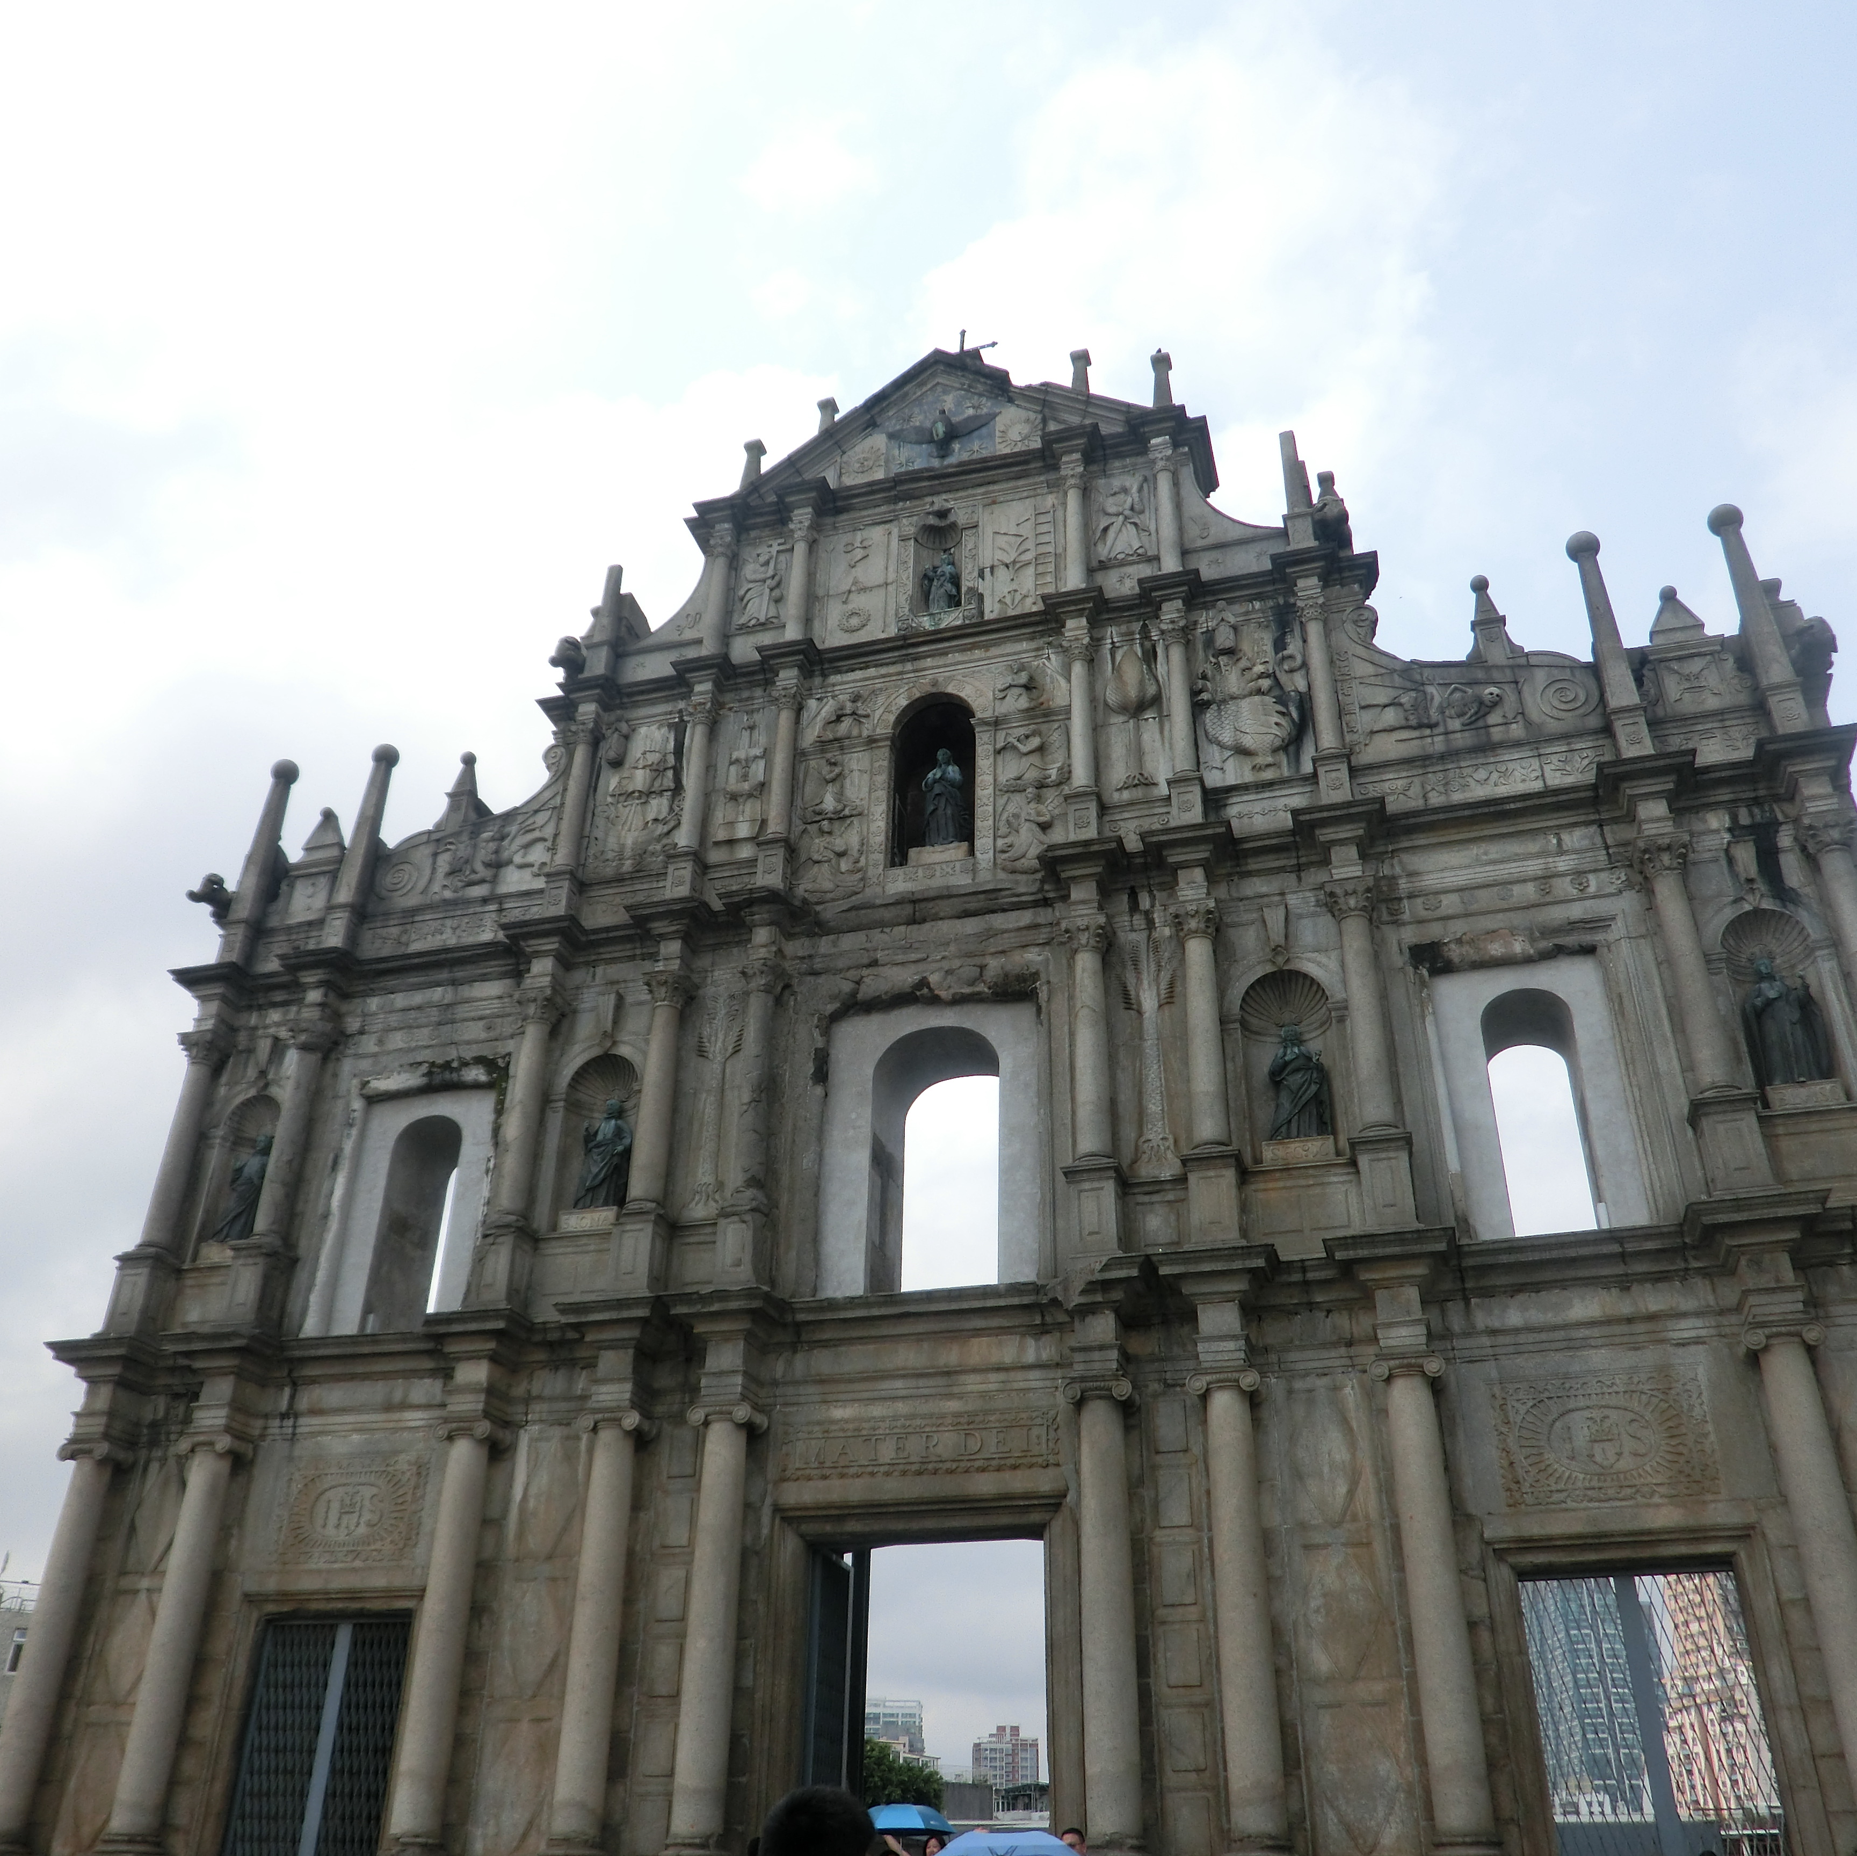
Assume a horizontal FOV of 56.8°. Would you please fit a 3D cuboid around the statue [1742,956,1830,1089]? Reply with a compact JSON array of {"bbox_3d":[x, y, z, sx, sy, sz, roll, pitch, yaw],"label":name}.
[{"bbox_3d":[10.096,1.128,20.275,0.821,1.790,0.547,-8,-31,14],"label":"statue"}]

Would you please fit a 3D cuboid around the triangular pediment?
[{"bbox_3d":[0.265,-8.225,28.096,6.592,2.699,0.927,-8,-30,14],"label":"triangular pediment"}]

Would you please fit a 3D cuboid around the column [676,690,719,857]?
[{"bbox_3d":[-3.459,-2.350,25.644,0.500,3.010,0.500,-8,-32,15],"label":"column"}]

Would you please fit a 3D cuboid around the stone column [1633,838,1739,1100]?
[{"bbox_3d":[8.714,0.371,19.561,0.600,3.296,0.600,-8,-32,15],"label":"stone column"}]

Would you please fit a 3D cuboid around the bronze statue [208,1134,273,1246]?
[{"bbox_3d":[-9.854,3.735,24.931,0.740,1.690,0.580,-8,-31,14],"label":"bronze statue"}]

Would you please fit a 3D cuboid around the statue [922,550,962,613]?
[{"bbox_3d":[0.246,-5.599,27.897,0.661,1.459,0.456,-8,-31,14],"label":"statue"}]

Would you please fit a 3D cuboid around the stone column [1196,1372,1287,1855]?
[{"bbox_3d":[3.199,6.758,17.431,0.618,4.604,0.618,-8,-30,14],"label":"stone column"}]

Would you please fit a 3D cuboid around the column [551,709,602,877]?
[{"bbox_3d":[-5.396,-1.956,26.531,0.450,2.880,0.450,-8,-31,14],"label":"column"}]

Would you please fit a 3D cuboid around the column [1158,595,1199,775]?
[{"bbox_3d":[3.532,-3.421,23.873,0.460,3.126,0.460,-8,-32,15],"label":"column"}]

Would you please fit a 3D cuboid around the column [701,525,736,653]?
[{"bbox_3d":[-3.345,-5.424,27.447,0.371,2.534,0.371,0,-29,0],"label":"column"}]

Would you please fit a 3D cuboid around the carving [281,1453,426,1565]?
[{"bbox_3d":[-7.117,7.232,21.174,1.988,1.272,0.180,-8,-32,15],"label":"carving"}]

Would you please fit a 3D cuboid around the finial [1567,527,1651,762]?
[{"bbox_3d":[8.736,-3.663,22.002,0.433,3.698,0.433,-8,-30,14],"label":"finial"}]

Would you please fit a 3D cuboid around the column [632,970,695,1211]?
[{"bbox_3d":[-3.669,2.314,23.081,0.570,3.420,0.570,-8,-31,14],"label":"column"}]

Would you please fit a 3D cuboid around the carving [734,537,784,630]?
[{"bbox_3d":[-2.666,-5.536,27.630,0.804,1.789,0.200,-8,-32,15],"label":"carving"}]

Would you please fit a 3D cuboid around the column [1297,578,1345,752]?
[{"bbox_3d":[5.533,-3.651,24.214,0.445,2.964,0.445,-8,-31,14],"label":"column"}]

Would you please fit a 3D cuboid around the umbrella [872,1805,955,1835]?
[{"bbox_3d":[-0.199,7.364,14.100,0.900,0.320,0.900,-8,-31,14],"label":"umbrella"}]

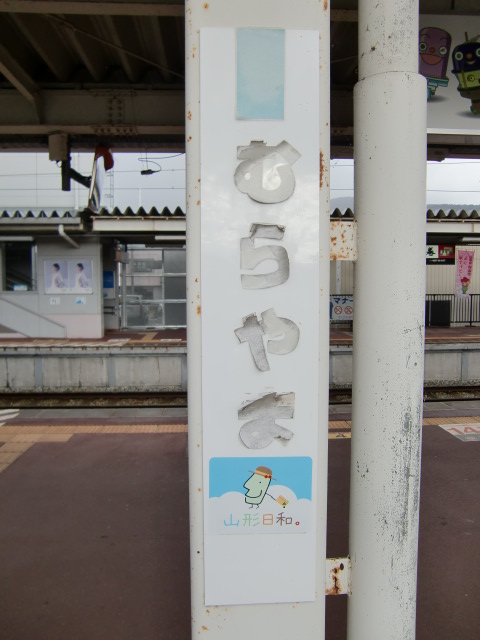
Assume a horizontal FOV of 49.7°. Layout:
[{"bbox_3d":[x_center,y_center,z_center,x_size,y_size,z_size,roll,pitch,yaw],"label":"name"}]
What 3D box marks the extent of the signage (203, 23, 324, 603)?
[{"bbox_3d":[0.036,0.010,0.904,0.200,1.000,0.012,0,3,-4],"label":"signage"}]

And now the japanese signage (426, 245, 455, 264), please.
[{"bbox_3d":[7.341,-2.403,19.200,1.300,0.740,0.080,0,3,-4],"label":"japanese signage"}]

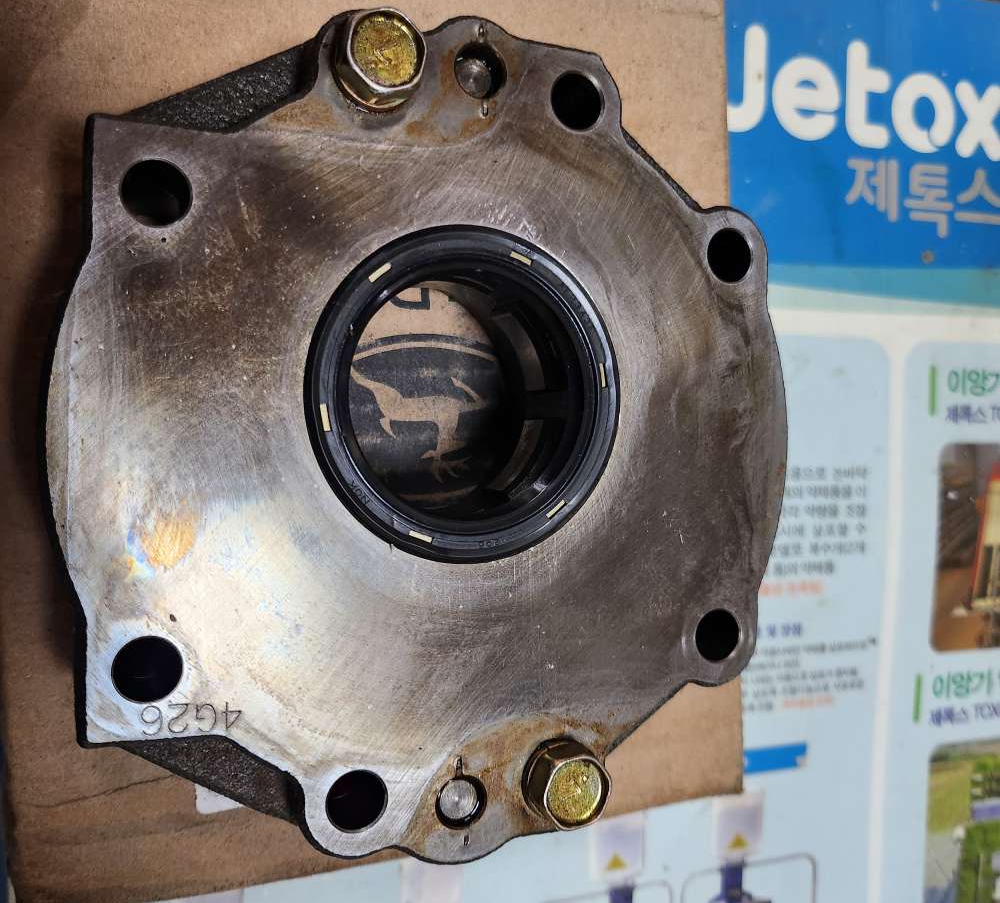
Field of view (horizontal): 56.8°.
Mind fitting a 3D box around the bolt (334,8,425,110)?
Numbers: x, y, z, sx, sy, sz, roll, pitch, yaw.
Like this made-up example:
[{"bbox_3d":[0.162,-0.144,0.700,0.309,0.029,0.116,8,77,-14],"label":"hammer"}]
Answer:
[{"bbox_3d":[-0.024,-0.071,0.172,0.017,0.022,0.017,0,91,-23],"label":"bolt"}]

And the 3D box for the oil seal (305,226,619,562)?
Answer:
[{"bbox_3d":[-0.007,-0.011,0.183,0.066,0.010,0.066,0,91,-23],"label":"oil seal"}]

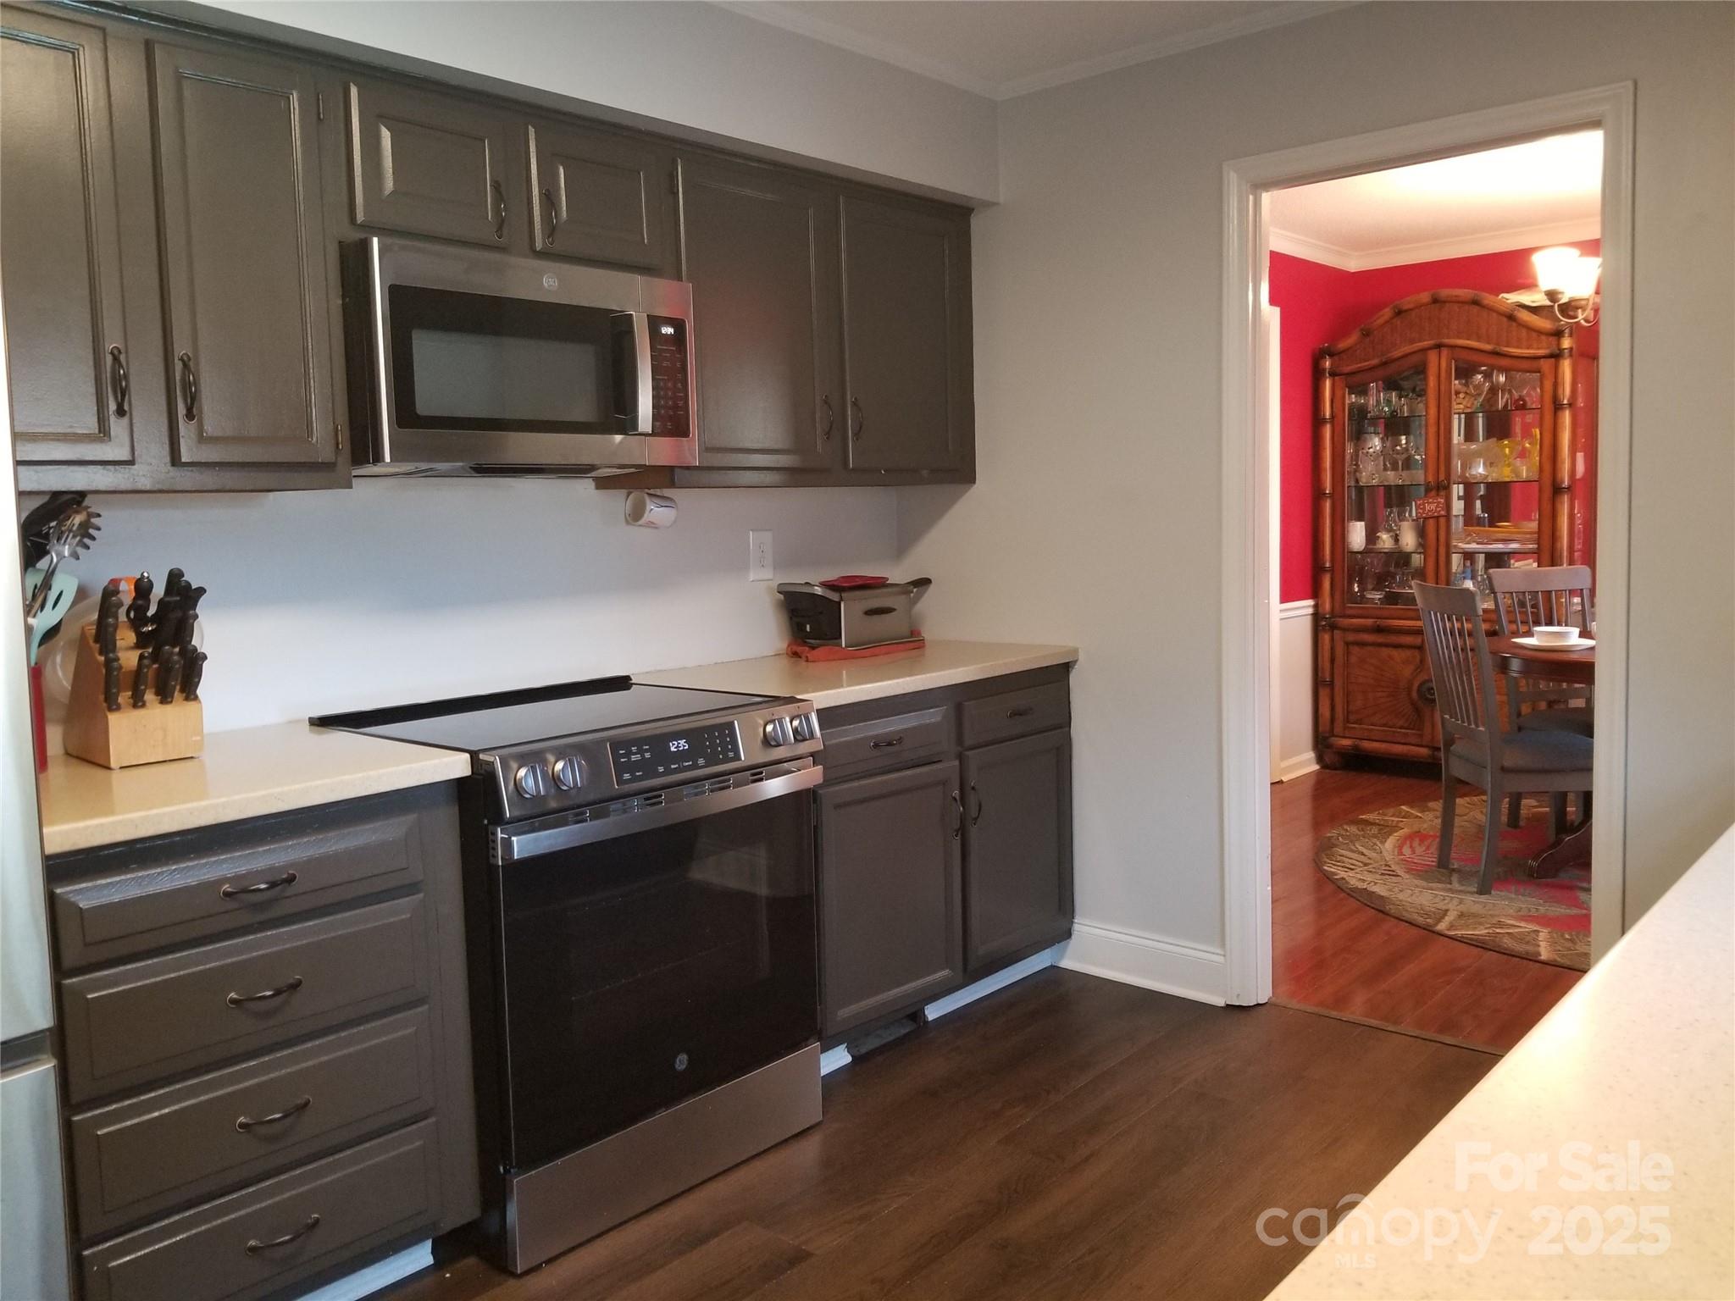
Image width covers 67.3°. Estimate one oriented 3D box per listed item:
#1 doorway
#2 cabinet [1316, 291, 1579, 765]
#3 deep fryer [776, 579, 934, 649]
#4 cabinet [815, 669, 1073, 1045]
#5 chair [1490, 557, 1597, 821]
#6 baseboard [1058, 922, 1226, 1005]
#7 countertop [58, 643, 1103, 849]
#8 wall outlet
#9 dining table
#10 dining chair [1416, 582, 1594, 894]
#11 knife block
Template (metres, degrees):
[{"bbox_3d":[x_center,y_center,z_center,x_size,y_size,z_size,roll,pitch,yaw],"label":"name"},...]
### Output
[{"bbox_3d":[1.268,-0.107,3.019,0.893,2.115,0.130,4,8,43],"label":"doorway"},{"bbox_3d":[2.717,-0.518,6.060,1.110,2.210,0.410,4,8,43],"label":"cabinet"},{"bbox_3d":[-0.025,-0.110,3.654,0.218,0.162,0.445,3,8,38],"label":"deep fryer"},{"bbox_3d":[-0.031,0.469,3.467,0.625,0.805,1.125,4,8,43],"label":"cabinet"},{"bbox_3d":[2.711,0.212,4.854,0.470,1.000,0.540,-3,6,-11],"label":"chair"},{"bbox_3d":[0.738,0.845,3.562,0.525,0.141,0.020,4,8,43],"label":"baseboard"},{"bbox_3d":[-0.516,0.122,2.902,0.662,0.036,2.540,4,8,43],"label":"countertop"},{"bbox_3d":[-0.289,-0.262,3.605,0.009,0.137,0.087,4,8,43],"label":"wall outlet"},{"bbox_3d":[2.778,0.368,4.539,1.230,0.762,1.230,4,8,43],"label":"dining table"},{"bbox_3d":[2.172,0.282,4.345,0.540,1.000,0.470,-1,6,3],"label":"dining chair"},{"bbox_3d":[-1.319,0.065,2.324,0.255,0.248,0.139,4,8,43],"label":"knife block"}]

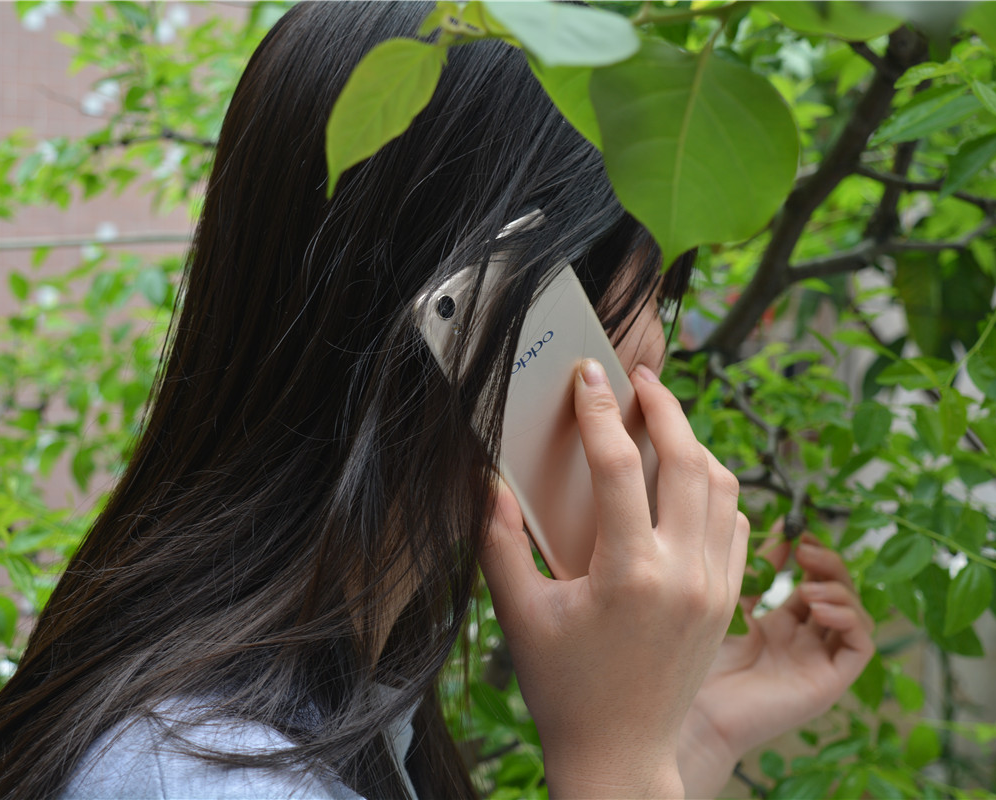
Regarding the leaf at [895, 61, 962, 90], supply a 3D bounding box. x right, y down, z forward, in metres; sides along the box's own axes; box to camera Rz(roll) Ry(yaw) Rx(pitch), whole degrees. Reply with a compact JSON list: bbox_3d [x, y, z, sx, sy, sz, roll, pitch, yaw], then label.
[{"bbox_3d":[0.193,-0.145,0.940,0.031,0.010,0.012,-21,-33,0],"label":"leaf"}]

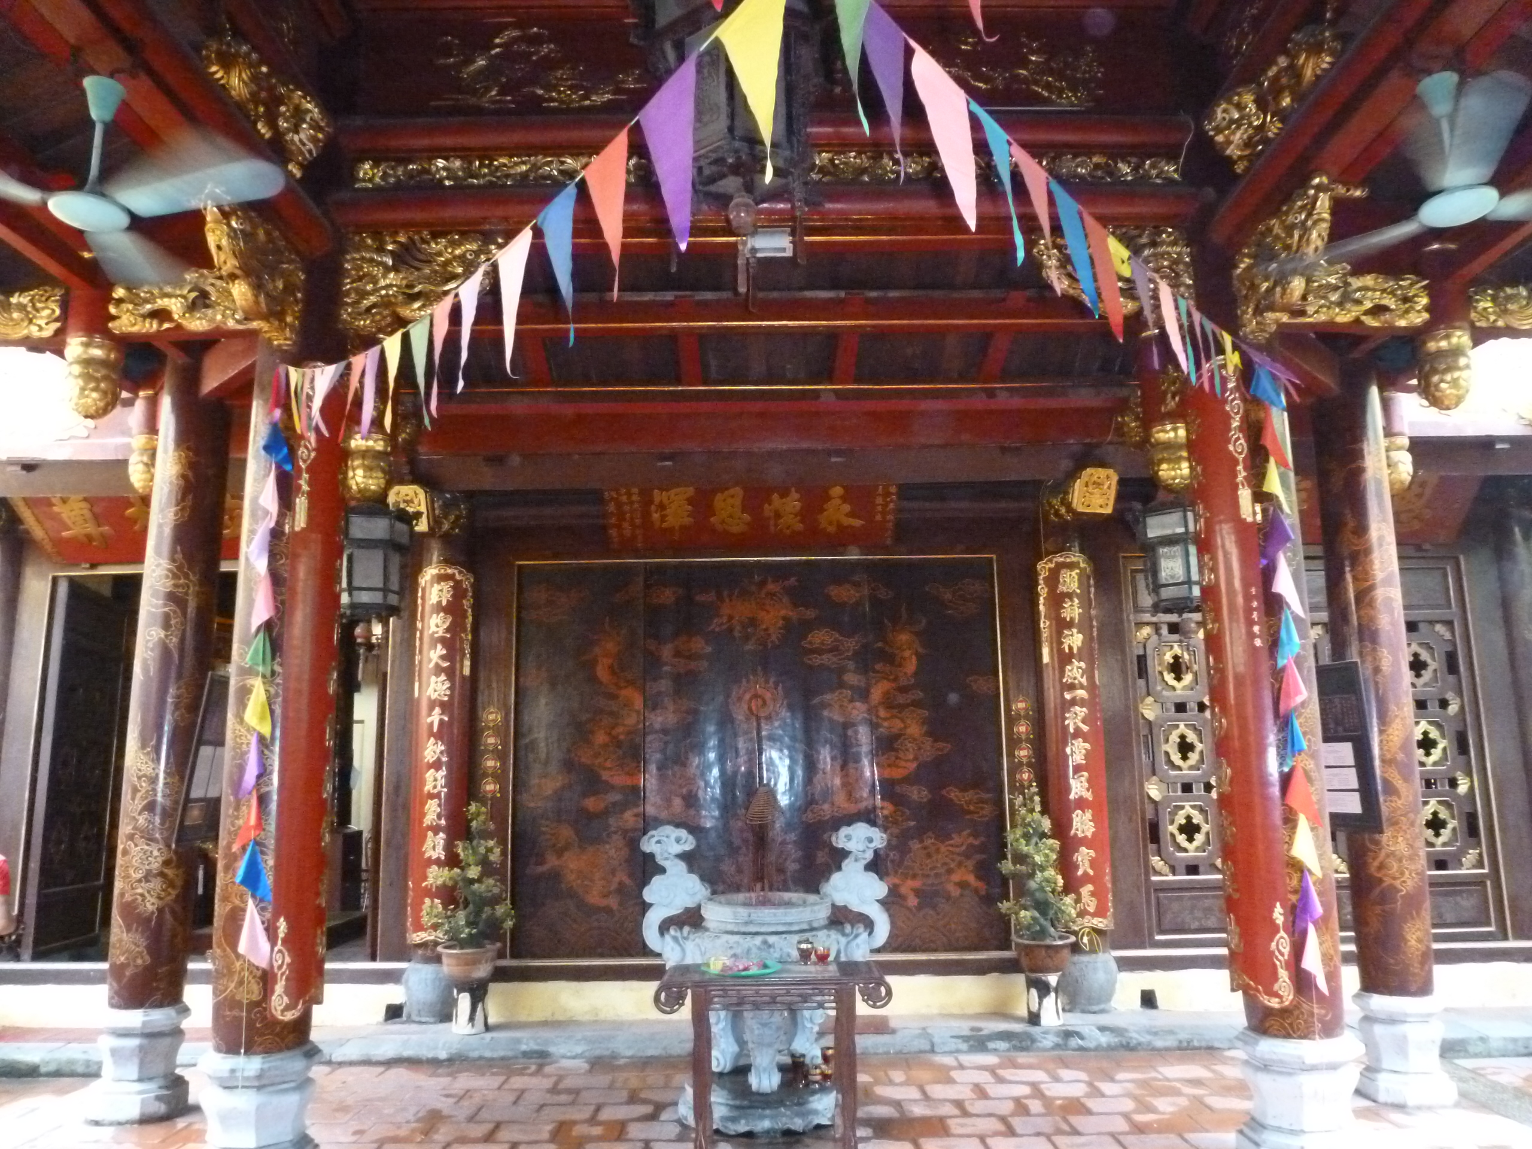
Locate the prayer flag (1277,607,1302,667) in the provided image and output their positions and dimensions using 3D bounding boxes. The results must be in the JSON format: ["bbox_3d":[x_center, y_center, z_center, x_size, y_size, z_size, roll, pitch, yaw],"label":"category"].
[{"bbox_3d":[2.279,0.268,4.622,0.105,0.260,0.070,-1,-11,0],"label":"prayer flag"}]

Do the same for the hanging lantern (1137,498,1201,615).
[{"bbox_3d":[2.367,-0.106,6.208,0.390,0.660,0.360,-1,-11,0],"label":"hanging lantern"}]

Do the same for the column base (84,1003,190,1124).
[{"bbox_3d":[-3.125,2.406,5.337,0.440,0.520,0.440,-1,-11,0],"label":"column base"}]

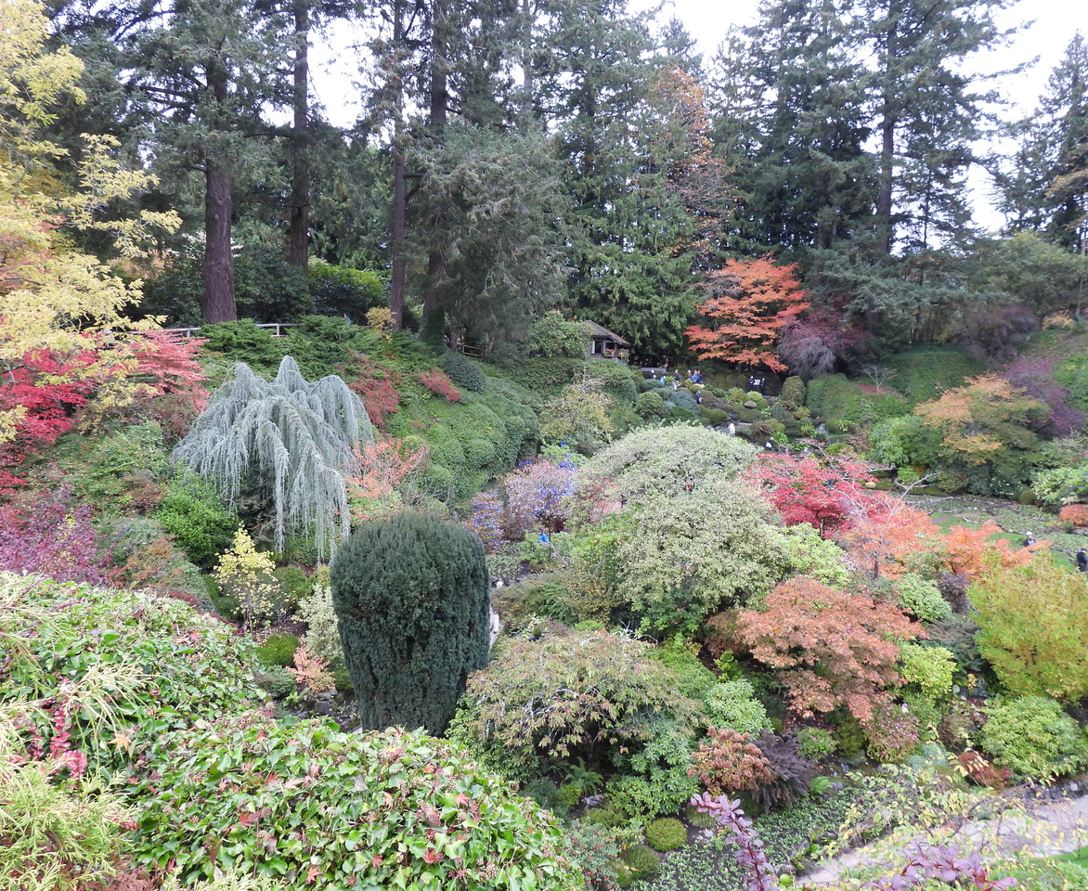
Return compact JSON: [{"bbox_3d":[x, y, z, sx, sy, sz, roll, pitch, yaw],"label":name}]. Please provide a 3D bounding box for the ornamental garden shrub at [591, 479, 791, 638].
[{"bbox_3d":[5.392,4.141,30.000,7.000,5.200,6.000,1,4,10],"label":"ornamental garden shrub"}]

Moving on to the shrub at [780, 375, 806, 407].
[{"bbox_3d":[21.480,-4.680,71.000,2.250,2.700,2.200,2,4,17],"label":"shrub"}]

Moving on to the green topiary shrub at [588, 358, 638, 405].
[{"bbox_3d":[5.300,-4.940,64.000,3.900,3.400,3.500,1,4,5],"label":"green topiary shrub"}]

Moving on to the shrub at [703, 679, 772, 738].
[{"bbox_3d":[6.531,8.943,27.800,2.400,2.000,2.200,3,8,14],"label":"shrub"}]

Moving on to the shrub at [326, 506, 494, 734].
[{"bbox_3d":[-3.103,4.370,19.500,3.653,5.617,3.653,1,5,0],"label":"shrub"}]

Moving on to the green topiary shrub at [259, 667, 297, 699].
[{"bbox_3d":[-10.077,8.959,31.000,1.550,1.100,1.400,-2,8,-19],"label":"green topiary shrub"}]

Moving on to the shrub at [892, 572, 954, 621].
[{"bbox_3d":[17.951,7.185,39.000,2.800,2.200,2.600,5,9,25],"label":"shrub"}]

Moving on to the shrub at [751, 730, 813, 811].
[{"bbox_3d":[5.395,7.479,18.900,1.524,1.714,1.524,1,5,0],"label":"shrub"}]

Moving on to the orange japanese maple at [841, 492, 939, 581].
[{"bbox_3d":[16.112,4.201,38.500,4.422,4.314,4.201,1,5,0],"label":"orange japanese maple"}]

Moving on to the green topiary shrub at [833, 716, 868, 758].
[{"bbox_3d":[10.395,9.891,28.000,1.200,1.350,1.150,4,9,22],"label":"green topiary shrub"}]

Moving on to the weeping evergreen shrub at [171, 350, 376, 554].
[{"bbox_3d":[-10.053,0.462,31.000,7.033,7.542,6.330,1,5,0],"label":"weeping evergreen shrub"}]

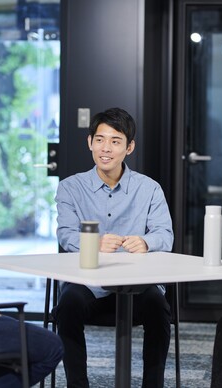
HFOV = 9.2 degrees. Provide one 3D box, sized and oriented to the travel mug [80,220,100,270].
[{"bbox_3d":[-0.075,0.183,4.930,0.066,0.170,0.066,1,2,0],"label":"travel mug"}]

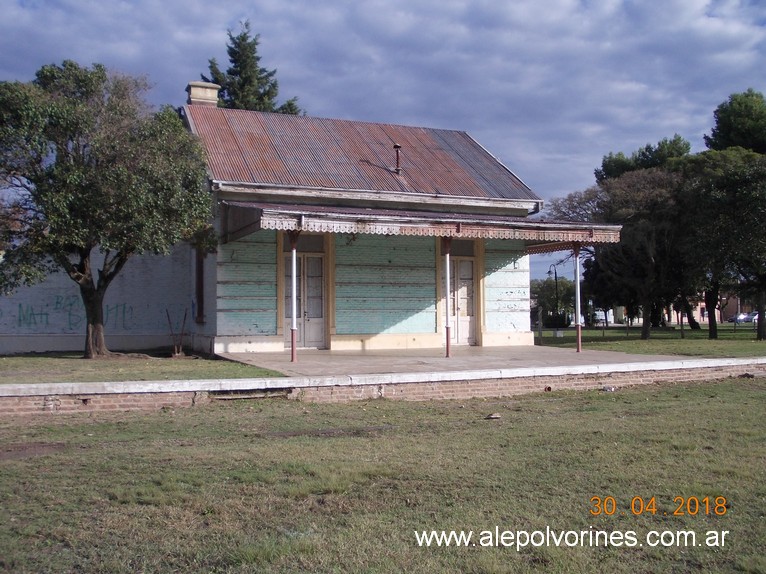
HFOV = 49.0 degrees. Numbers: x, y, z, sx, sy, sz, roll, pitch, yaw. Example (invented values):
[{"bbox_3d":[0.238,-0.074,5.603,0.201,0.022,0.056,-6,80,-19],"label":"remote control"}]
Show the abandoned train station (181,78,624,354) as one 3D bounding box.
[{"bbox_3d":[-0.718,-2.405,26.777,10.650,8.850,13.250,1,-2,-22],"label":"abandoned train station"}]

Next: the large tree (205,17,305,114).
[{"bbox_3d":[-6.950,-5.447,42.689,6.400,16.380,6.400,1,-2,-22],"label":"large tree"}]

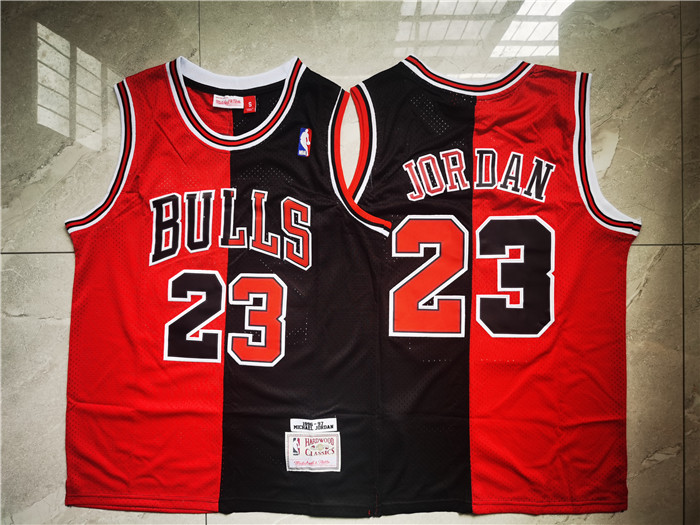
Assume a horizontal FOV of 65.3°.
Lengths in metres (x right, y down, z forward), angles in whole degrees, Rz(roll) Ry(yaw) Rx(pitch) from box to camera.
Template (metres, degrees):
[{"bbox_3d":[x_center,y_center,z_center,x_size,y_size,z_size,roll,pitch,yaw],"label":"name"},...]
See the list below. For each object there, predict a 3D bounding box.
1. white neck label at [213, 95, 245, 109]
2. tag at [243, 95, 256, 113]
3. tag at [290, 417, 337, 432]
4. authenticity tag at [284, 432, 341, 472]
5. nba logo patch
[{"bbox_3d":[-0.202,-0.268,0.913,0.051,0.004,0.020,5,91,2],"label":"white neck label"},{"bbox_3d":[-0.167,-0.263,0.912,0.020,0.004,0.027,-3,90,2],"label":"tag"},{"bbox_3d":[-0.060,0.271,0.908,0.077,0.004,0.022,-1,90,2],"label":"tag"},{"bbox_3d":[-0.061,0.316,0.908,0.090,0.004,0.066,0,90,2],"label":"authenticity tag"},{"bbox_3d":[-0.074,-0.199,0.905,0.018,0.004,0.046,6,91,2],"label":"nba logo patch"}]

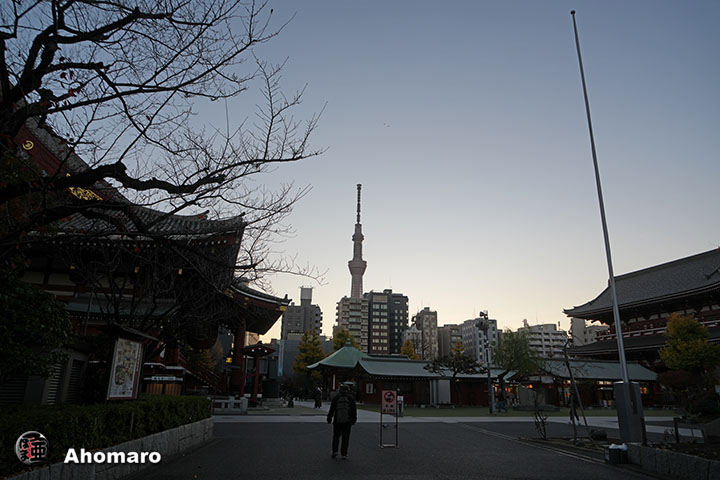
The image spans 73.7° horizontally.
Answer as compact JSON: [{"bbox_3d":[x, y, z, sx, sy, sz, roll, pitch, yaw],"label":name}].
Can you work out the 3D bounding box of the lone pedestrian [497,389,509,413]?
[{"bbox_3d":[10.756,12.223,36.550,0.550,1.690,0.600,1,-17,0],"label":"lone pedestrian"}]

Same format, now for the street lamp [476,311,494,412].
[{"bbox_3d":[9.345,9.079,35.887,1.100,7.350,0.850,1,-17,0],"label":"street lamp"}]

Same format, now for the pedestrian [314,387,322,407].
[{"bbox_3d":[-3.225,12.328,37.747,0.550,1.670,0.420,1,-17,0],"label":"pedestrian"}]

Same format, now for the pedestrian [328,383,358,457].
[{"bbox_3d":[-0.411,4.359,11.650,0.660,1.690,0.480,2,-17,-2],"label":"pedestrian"}]

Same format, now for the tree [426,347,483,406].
[{"bbox_3d":[8.529,12.426,43.783,5.000,5.300,4.600,1,-17,0],"label":"tree"}]

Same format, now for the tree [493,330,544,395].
[{"bbox_3d":[14.161,11.528,43.020,4.700,6.900,4.500,1,-17,0],"label":"tree"}]

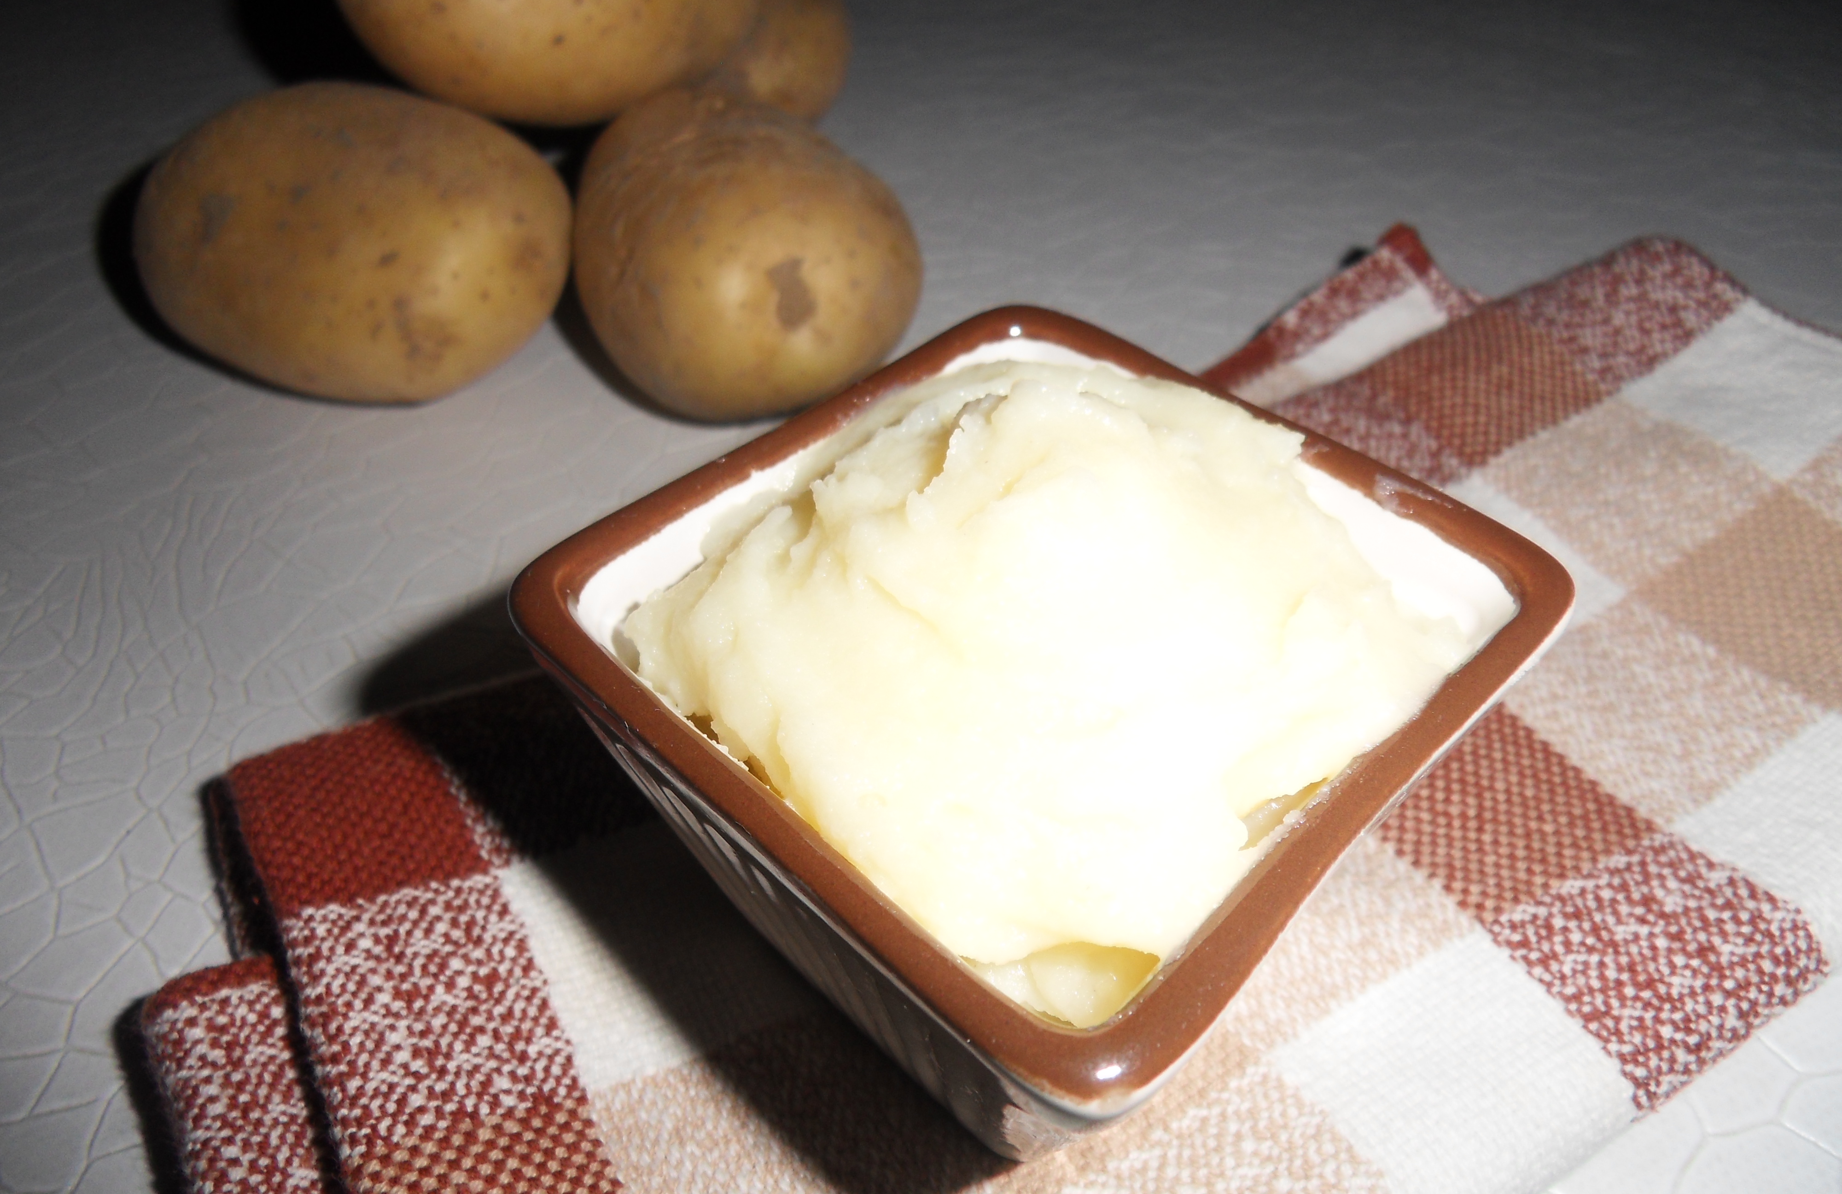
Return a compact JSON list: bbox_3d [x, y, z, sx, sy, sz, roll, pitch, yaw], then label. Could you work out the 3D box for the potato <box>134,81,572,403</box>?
[{"bbox_3d":[-0.116,-0.074,0.267,0.087,0.062,0.069,-2,45,-3],"label":"potato"}]

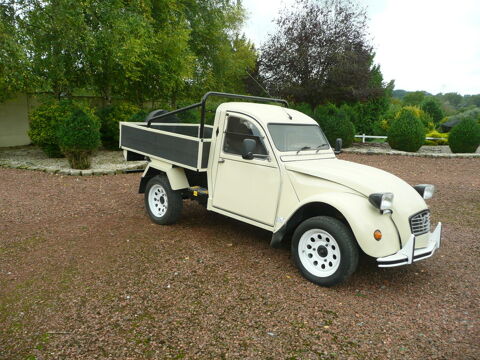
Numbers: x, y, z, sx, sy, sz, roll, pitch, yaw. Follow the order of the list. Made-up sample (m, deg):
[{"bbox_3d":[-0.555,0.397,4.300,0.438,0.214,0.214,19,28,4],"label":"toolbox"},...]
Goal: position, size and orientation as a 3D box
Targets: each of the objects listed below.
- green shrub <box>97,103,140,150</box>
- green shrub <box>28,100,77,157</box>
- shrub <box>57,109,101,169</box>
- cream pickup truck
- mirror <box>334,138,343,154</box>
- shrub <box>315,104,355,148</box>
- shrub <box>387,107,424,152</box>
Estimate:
[{"bbox_3d":[-4.456,-1.961,14.300,1.624,1.786,1.624,-1,10,-17],"label":"green shrub"},{"bbox_3d":[-5.716,-1.555,11.900,1.502,1.762,1.502,-2,10,-25],"label":"green shrub"},{"bbox_3d":[-3.918,-0.998,9.450,1.073,1.460,1.073,-2,10,-22],"label":"shrub"},{"bbox_3d":[0.232,-0.162,4.680,1.600,1.680,4.060,-6,13,-45],"label":"cream pickup truck"},{"bbox_3d":[1.216,-0.413,4.793,0.070,0.190,0.125,9,11,33],"label":"mirror"},{"bbox_3d":[4.455,-2.563,18.600,2.019,2.108,2.019,4,9,13],"label":"shrub"},{"bbox_3d":[7.470,-2.258,17.500,1.700,2.019,1.700,6,10,22],"label":"shrub"}]

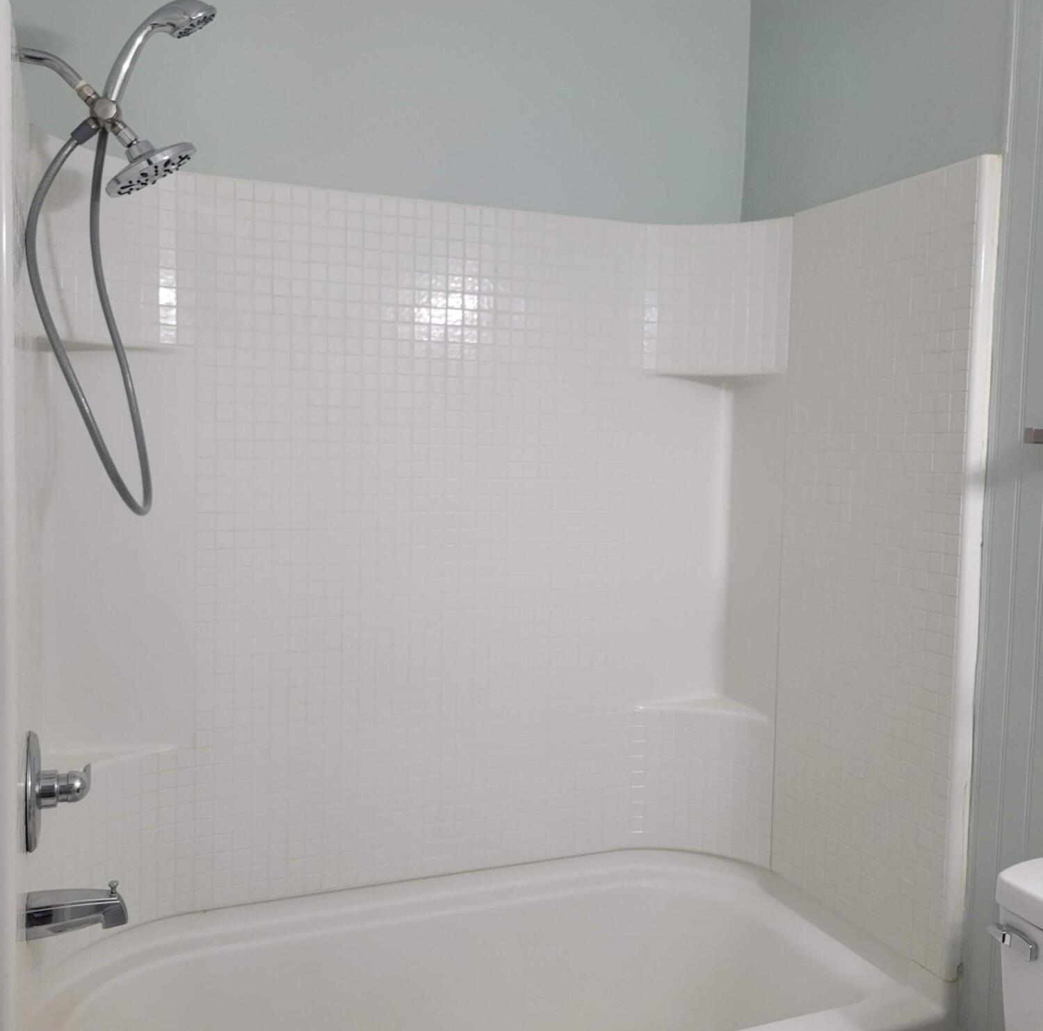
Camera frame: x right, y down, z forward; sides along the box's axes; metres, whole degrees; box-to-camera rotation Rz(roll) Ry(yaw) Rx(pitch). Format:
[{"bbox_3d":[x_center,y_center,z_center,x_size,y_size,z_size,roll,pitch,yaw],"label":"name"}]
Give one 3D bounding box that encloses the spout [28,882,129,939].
[{"bbox_3d":[-0.668,0.590,1.573,0.137,0.059,0.063,-1,4,-23],"label":"spout"}]

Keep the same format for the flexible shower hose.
[{"bbox_3d":[-0.630,-0.285,1.525,0.167,0.567,0.082,-1,4,-23],"label":"flexible shower hose"}]

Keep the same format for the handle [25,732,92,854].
[{"bbox_3d":[-0.687,0.407,1.554,0.089,0.183,0.181,-1,4,-23],"label":"handle"}]

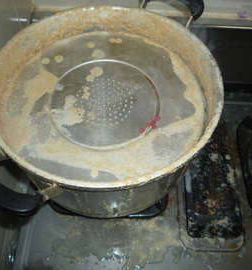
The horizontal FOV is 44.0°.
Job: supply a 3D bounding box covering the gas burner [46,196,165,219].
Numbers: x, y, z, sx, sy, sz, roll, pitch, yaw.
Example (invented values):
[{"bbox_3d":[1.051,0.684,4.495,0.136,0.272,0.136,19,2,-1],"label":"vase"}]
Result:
[{"bbox_3d":[-0.034,0.048,0.650,0.230,0.040,0.242,1,58,-1],"label":"gas burner"}]

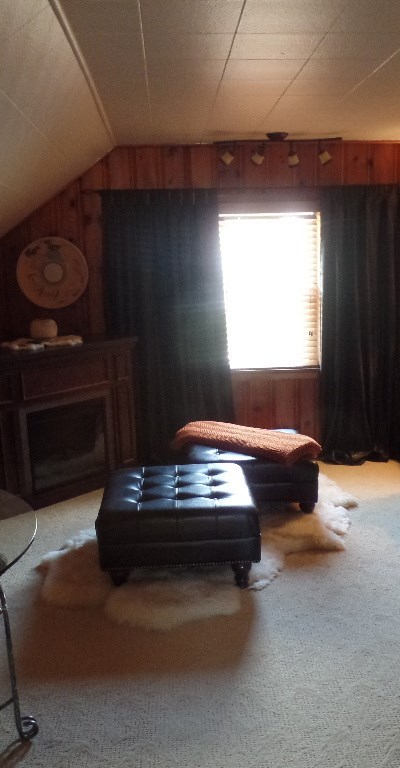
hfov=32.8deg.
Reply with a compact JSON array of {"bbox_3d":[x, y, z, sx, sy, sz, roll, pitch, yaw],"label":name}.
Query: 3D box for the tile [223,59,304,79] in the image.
[{"bbox_3d":[0.249,-1.262,2.713,0.305,0.020,0.305,-2,11,-3],"label":"tile"}]

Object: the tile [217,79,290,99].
[{"bbox_3d":[0.233,-1.317,3.008,0.305,0.020,0.305,-2,11,-3],"label":"tile"}]

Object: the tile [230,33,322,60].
[{"bbox_3d":[0.265,-1.204,2.413,0.305,0.020,0.305,-2,11,-3],"label":"tile"}]

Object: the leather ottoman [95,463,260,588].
[{"bbox_3d":[-0.110,0.684,3.437,0.735,0.390,0.720,-2,11,-1],"label":"leather ottoman"}]

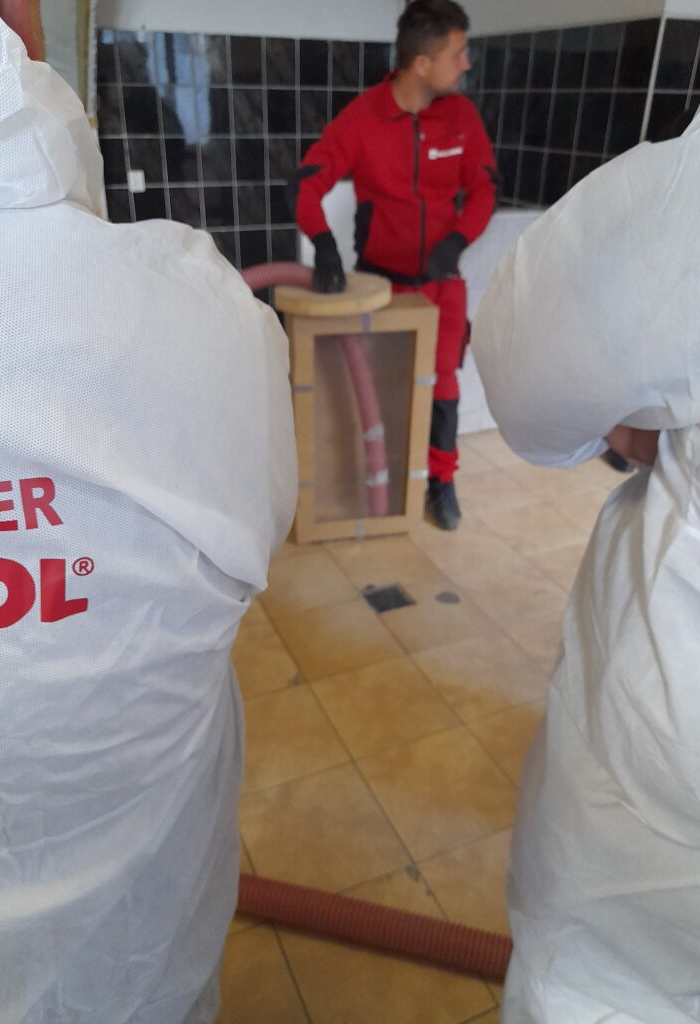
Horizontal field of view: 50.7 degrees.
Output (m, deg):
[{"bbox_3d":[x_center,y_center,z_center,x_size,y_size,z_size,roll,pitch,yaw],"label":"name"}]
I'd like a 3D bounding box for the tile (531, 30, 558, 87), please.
[{"bbox_3d":[0.923,-2.139,3.503,0.010,0.248,0.198,-13,32,-23],"label":"tile"}]

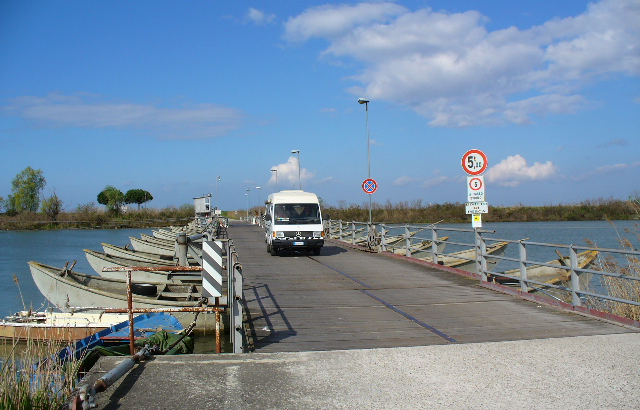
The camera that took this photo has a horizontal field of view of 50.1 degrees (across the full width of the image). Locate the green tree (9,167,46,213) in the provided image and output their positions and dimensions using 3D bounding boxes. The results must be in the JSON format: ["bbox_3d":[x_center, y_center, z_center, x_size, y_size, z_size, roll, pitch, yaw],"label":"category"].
[{"bbox_3d":[-47.460,-2.190,111.000,6.000,7.800,5.700,-1,0,0],"label":"green tree"}]

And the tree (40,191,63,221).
[{"bbox_3d":[-41.996,0.188,107.000,3.400,4.700,3.300,-1,0,0],"label":"tree"}]

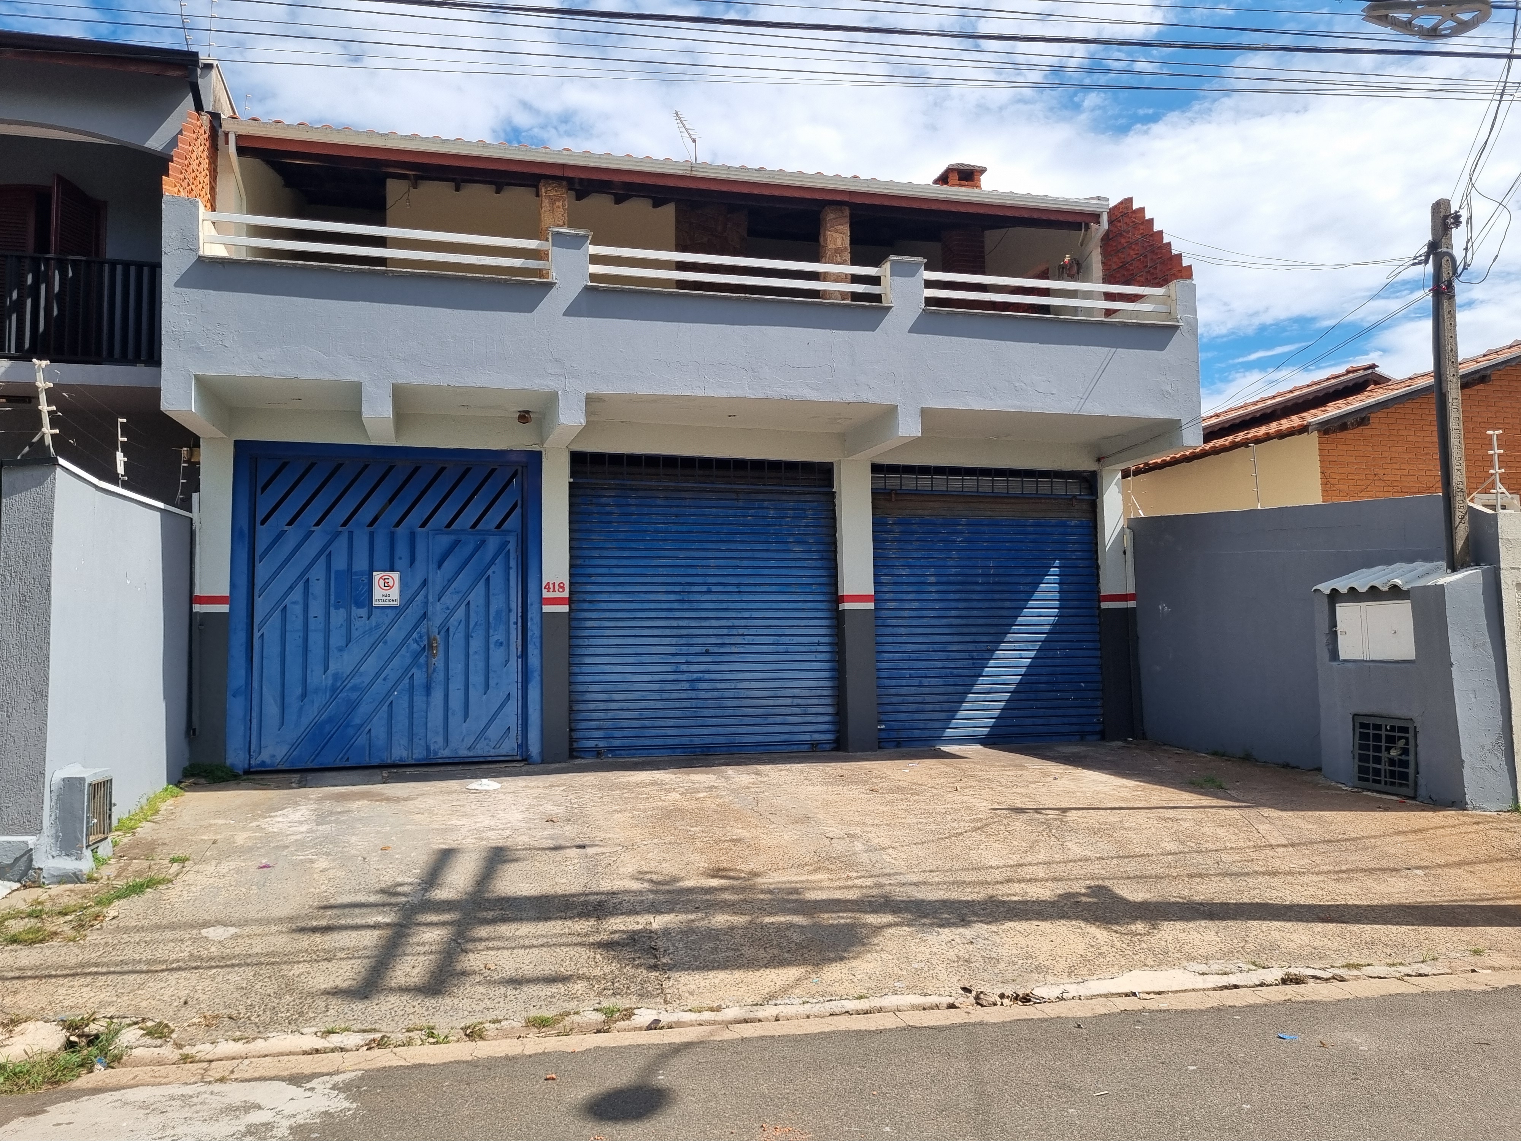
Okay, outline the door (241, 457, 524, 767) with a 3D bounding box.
[{"bbox_3d":[-3.447,0.394,10.672,2.399,2.836,0.078,0,-4,-15],"label":"door"}]

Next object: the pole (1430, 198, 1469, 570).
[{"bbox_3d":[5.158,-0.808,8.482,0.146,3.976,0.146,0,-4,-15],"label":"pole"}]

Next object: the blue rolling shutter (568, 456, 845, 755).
[{"bbox_3d":[-0.536,0.350,11.466,2.719,2.981,0.101,0,-4,-15],"label":"blue rolling shutter"}]

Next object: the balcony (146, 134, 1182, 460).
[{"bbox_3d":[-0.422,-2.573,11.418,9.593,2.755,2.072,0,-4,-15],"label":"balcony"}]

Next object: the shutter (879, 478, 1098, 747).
[{"bbox_3d":[2.458,0.382,12.277,2.621,2.953,0.101,0,-4,-15],"label":"shutter"}]

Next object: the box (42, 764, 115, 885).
[{"bbox_3d":[-4.188,1.536,7.049,0.235,0.610,0.638,0,-4,-15],"label":"box"}]

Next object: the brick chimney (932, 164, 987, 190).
[{"bbox_3d":[2.643,-5.090,15.291,0.571,0.582,0.560,0,-4,-15],"label":"brick chimney"}]

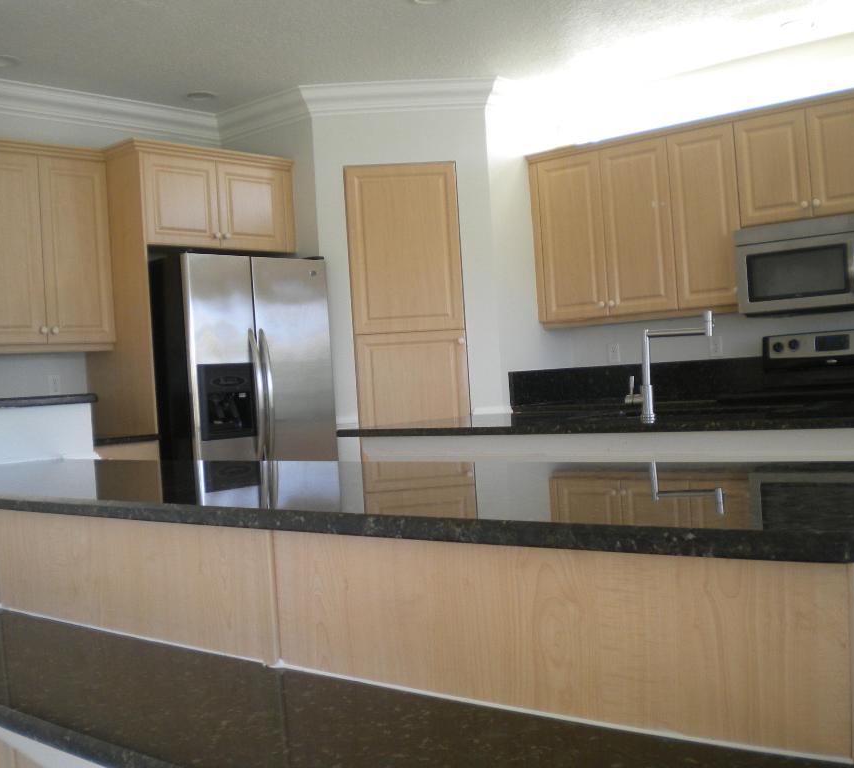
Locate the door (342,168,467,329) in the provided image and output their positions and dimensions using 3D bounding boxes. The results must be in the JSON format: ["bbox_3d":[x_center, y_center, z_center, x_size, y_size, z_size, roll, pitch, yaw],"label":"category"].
[{"bbox_3d":[-0.117,-0.748,5.695,0.610,0.935,0.035,-3,1,-3],"label":"door"}]

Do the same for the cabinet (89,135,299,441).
[{"bbox_3d":[-1.276,-0.492,5.712,0.686,1.459,0.997,-2,2,43],"label":"cabinet"}]

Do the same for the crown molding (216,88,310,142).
[{"bbox_3d":[-0.971,-1.535,5.954,0.860,0.151,0.095,-2,2,43],"label":"crown molding"}]

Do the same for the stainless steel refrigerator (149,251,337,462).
[{"bbox_3d":[-1.081,0.241,5.628,0.844,1.797,0.901,-2,2,43],"label":"stainless steel refrigerator"}]

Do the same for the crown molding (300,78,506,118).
[{"bbox_3d":[-0.152,-1.577,5.676,1.062,0.151,0.095,-3,1,-2],"label":"crown molding"}]

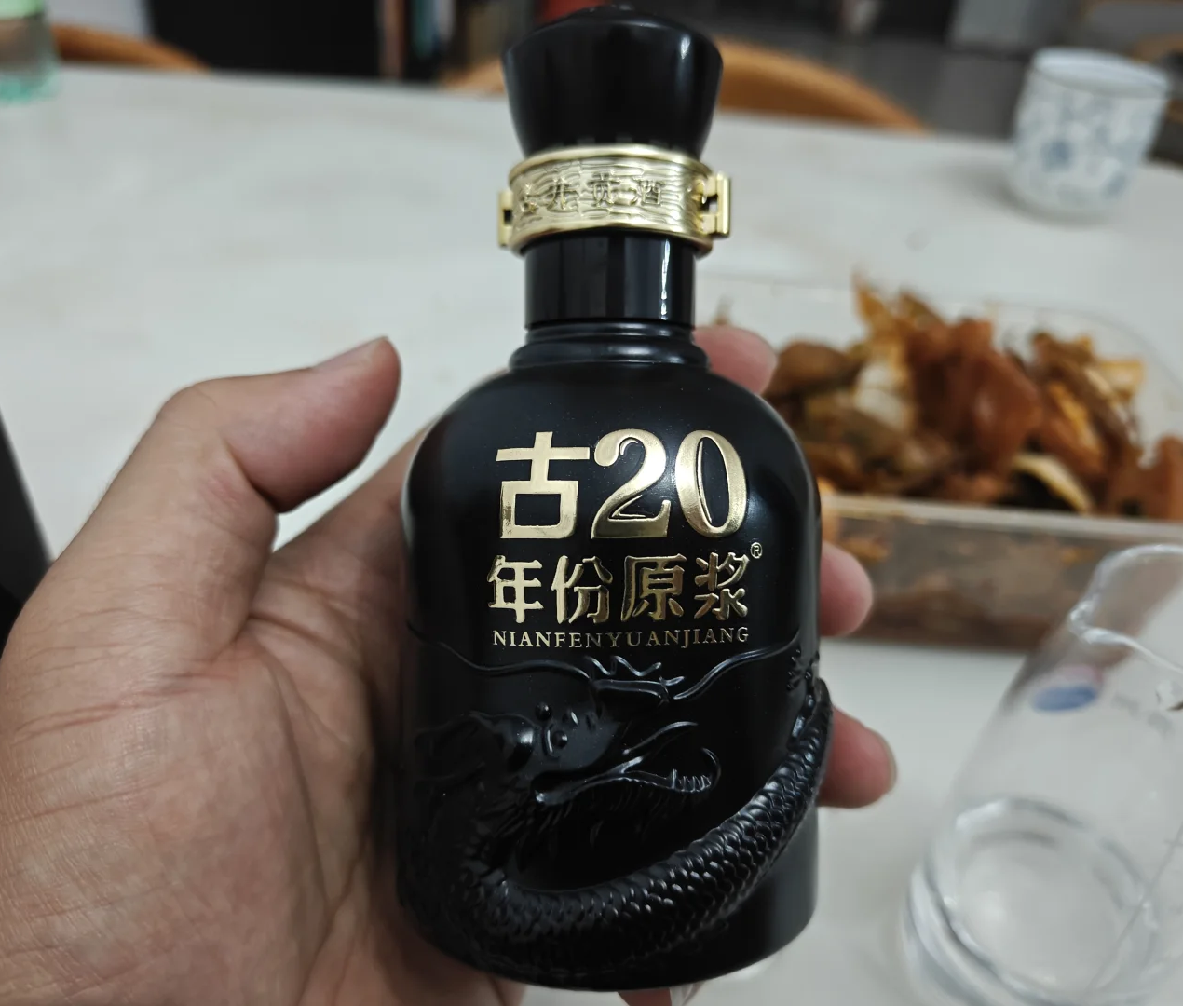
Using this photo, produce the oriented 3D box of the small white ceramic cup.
[{"bbox_3d":[0.293,-0.221,0.556,0.076,0.070,0.076,2,41,0],"label":"small white ceramic cup"}]

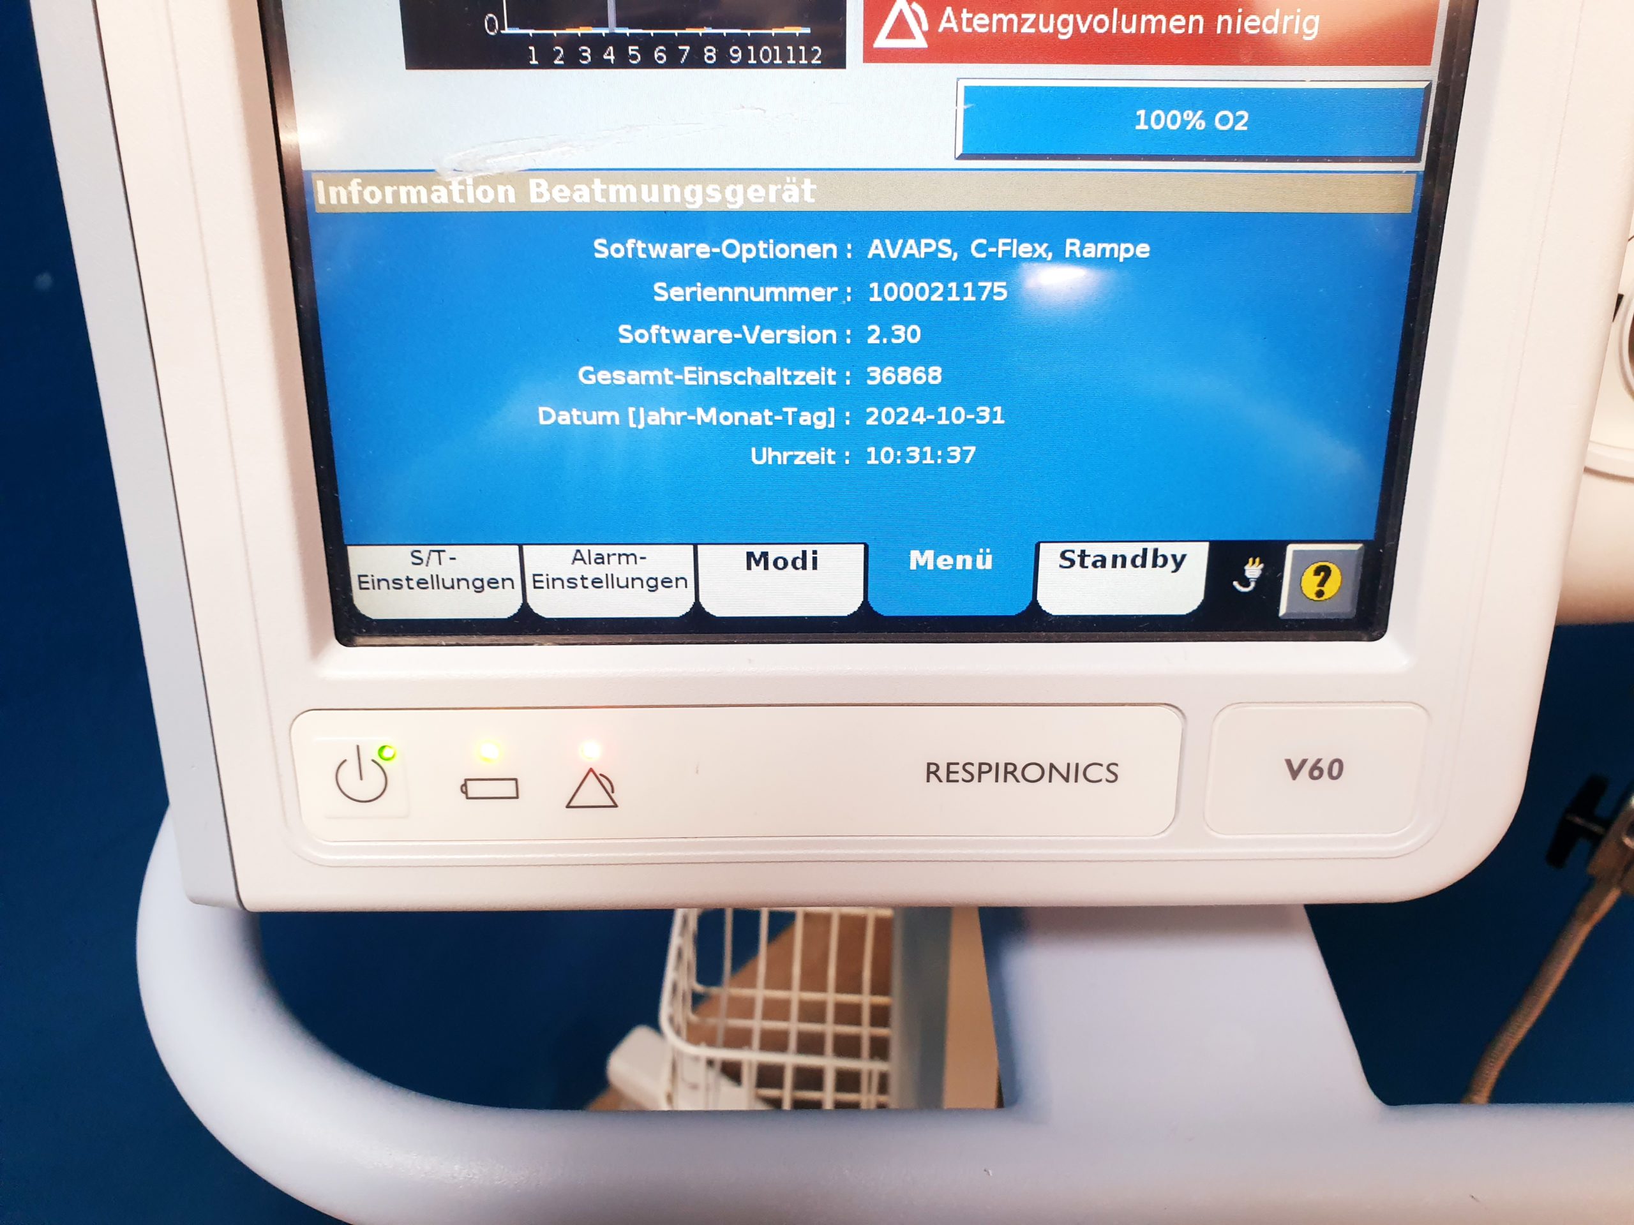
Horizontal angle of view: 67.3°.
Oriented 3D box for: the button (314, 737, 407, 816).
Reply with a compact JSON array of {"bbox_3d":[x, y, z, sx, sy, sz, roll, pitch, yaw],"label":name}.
[{"bbox_3d":[-0.112,0.041,0.303,0.021,0.022,0.003,0,17,-1],"label":"button"}]

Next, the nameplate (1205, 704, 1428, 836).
[{"bbox_3d":[0.125,0.039,0.307,0.053,0.036,0.003,0,17,-1],"label":"nameplate"}]

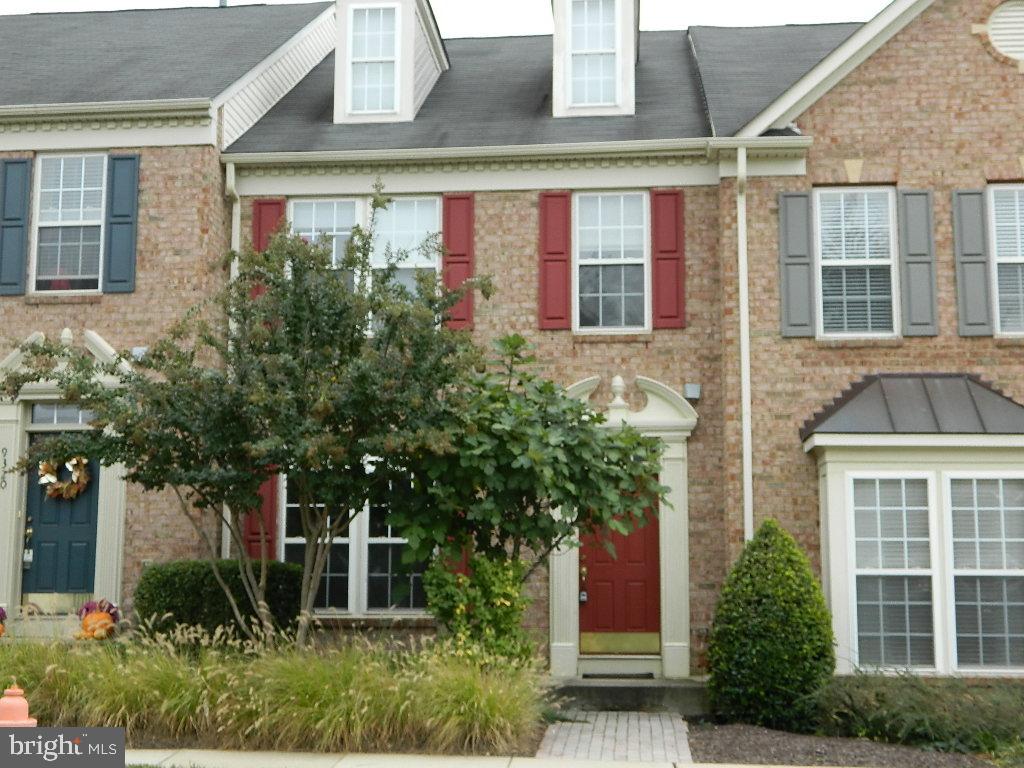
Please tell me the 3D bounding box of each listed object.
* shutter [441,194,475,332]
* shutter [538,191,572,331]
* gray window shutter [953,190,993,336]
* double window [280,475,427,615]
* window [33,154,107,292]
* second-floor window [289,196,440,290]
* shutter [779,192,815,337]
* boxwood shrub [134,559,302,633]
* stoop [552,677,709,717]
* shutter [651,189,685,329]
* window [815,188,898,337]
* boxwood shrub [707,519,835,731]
[{"bbox_3d":[-0.622,-1.440,16.314,0.384,1.639,0.050,-1,-8,6],"label":"shutter"},{"bbox_3d":[0.505,-1.433,16.199,0.390,1.657,0.050,-1,-8,6],"label":"shutter"},{"bbox_3d":[4.958,-1.301,14.953,0.366,1.611,0.040,-1,-9,6],"label":"gray window shutter"},{"bbox_3d":[-1.744,1.807,15.813,1.891,1.697,0.100,-1,-9,6],"label":"double window"},{"bbox_3d":[-5.147,-1.857,16.201,0.887,1.717,0.090,-1,-8,6],"label":"window"},{"bbox_3d":[-1.738,-1.394,16.455,1.840,1.686,0.100,-1,-8,6],"label":"second-floor window"},{"bbox_3d":[3.106,-1.305,15.148,0.365,1.618,0.040,-1,-9,6],"label":"shutter"},{"bbox_3d":[-3.025,2.307,14.408,1.674,0.949,0.900,-1,-9,6],"label":"boxwood shrub"},{"bbox_3d":[1.170,3.299,14.733,1.753,0.277,1.400,-1,-8,6],"label":"stoop"},{"bbox_3d":[1.786,-1.426,15.864,0.372,1.607,0.040,-1,-9,6],"label":"shutter"},{"bbox_3d":[3.783,-1.344,15.295,0.891,1.692,0.120,-1,-8,6],"label":"window"},{"bbox_3d":[2.452,2.251,13.231,1.189,1.935,1.200,-1,-9,6],"label":"boxwood shrub"}]

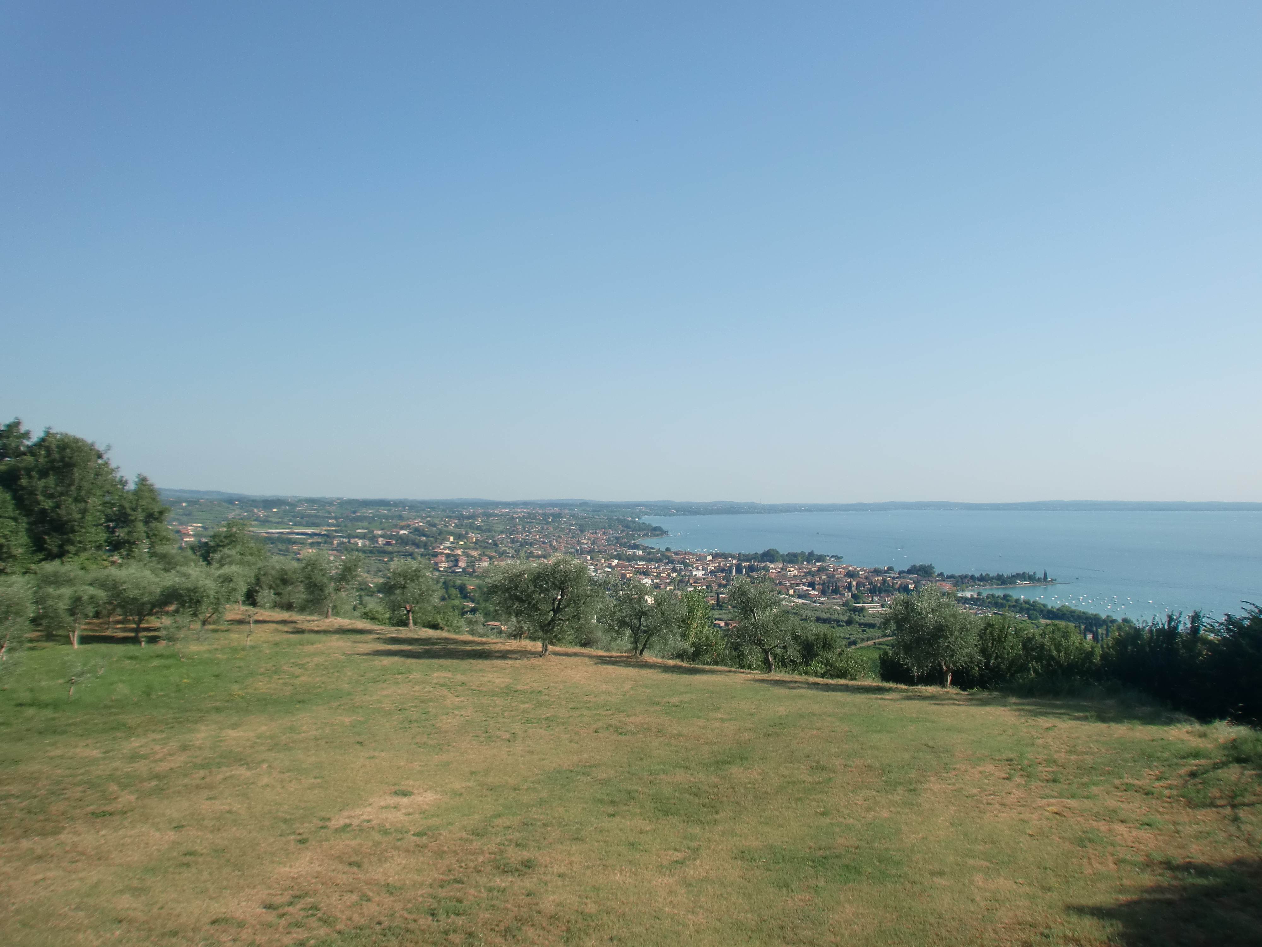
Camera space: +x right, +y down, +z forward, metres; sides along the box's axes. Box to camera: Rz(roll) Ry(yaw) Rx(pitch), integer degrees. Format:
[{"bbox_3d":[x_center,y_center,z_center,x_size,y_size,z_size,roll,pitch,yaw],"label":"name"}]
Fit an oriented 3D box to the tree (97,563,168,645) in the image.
[{"bbox_3d":[-22.632,5.926,43.000,3.270,3.670,3.430,0,-2,0],"label":"tree"}]

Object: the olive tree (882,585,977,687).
[{"bbox_3d":[11.188,6.074,35.500,3.580,3.840,3.510,0,-2,0],"label":"olive tree"}]

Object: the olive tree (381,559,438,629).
[{"bbox_3d":[-11.209,6.091,48.000,2.900,3.540,3.040,0,-2,0],"label":"olive tree"}]

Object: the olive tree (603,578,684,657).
[{"bbox_3d":[0.520,6.054,40.000,3.410,3.330,3.340,0,-2,0],"label":"olive tree"}]

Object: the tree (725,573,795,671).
[{"bbox_3d":[5.080,5.869,37.000,2.730,3.770,3.010,0,-2,0],"label":"tree"}]

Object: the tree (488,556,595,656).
[{"bbox_3d":[-3.807,5.575,40.000,4.660,4.200,4.660,0,-2,0],"label":"tree"}]

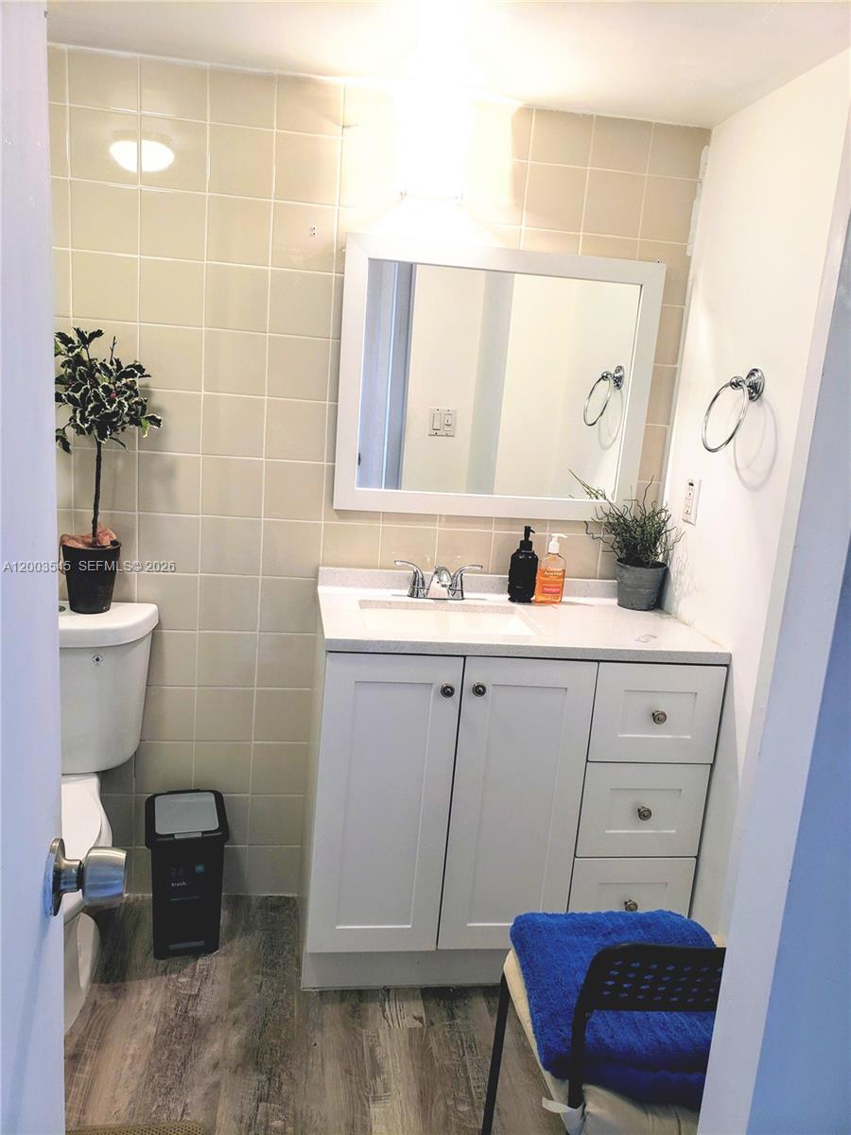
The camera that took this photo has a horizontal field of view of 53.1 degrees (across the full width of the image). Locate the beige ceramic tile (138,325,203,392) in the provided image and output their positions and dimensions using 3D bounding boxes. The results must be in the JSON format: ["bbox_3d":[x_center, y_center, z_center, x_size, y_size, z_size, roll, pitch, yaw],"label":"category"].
[{"bbox_3d":[-0.619,-0.508,2.076,0.151,0.151,0.010,3,12,-9],"label":"beige ceramic tile"}]

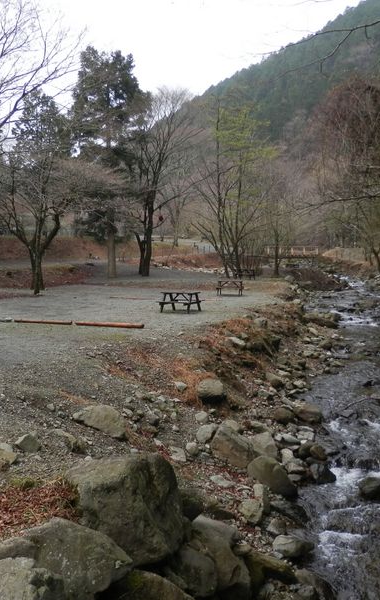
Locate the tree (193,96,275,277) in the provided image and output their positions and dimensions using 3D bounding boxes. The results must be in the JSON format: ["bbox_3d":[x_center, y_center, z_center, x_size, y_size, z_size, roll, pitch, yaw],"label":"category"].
[{"bbox_3d":[3.313,-8.567,44.000,6.200,13.700,6.000,1,3,0],"label":"tree"}]

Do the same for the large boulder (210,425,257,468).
[{"bbox_3d":[0.632,2.130,8.400,0.620,0.470,0.550,2,4,17],"label":"large boulder"}]

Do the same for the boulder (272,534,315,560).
[{"bbox_3d":[1.075,2.570,6.000,0.420,0.220,0.330,1,3,10],"label":"boulder"}]

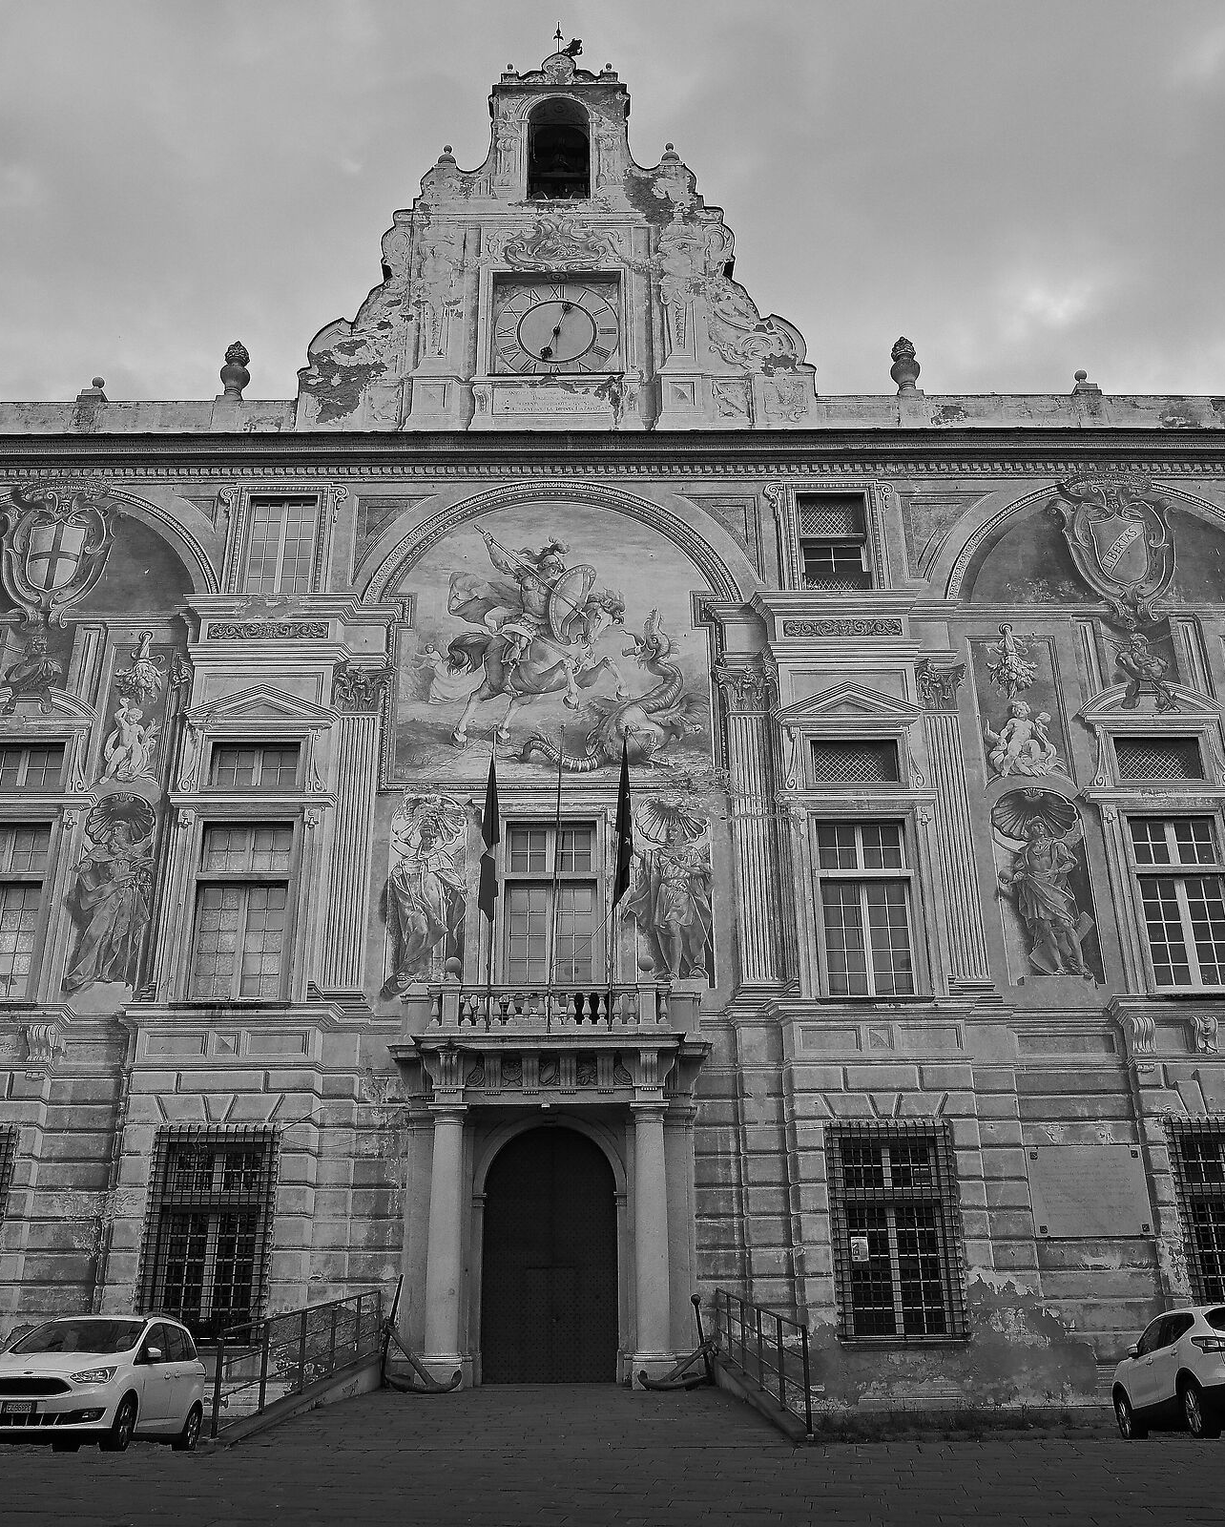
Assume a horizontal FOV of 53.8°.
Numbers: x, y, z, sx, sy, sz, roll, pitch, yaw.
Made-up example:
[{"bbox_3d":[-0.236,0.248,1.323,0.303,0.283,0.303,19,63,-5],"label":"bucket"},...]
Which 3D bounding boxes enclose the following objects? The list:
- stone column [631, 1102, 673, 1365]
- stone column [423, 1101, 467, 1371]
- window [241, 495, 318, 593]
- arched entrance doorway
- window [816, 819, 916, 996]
[{"bbox_3d":[0.650,7.830,20.349,0.630,4.124,0.600,0,-21,0],"label":"stone column"},{"bbox_3d":[-2.475,7.104,18.010,0.650,3.909,0.650,0,-21,0],"label":"stone column"},{"bbox_3d":[-7.425,-4.905,27.047,1.499,2.494,0.200,0,-21,-1],"label":"window"},{"bbox_3d":[-0.965,7.516,18.661,2.103,3.662,0.400,0,-21,0],"label":"arched entrance doorway"},{"bbox_3d":[4.831,2.760,23.102,1.681,3.440,0.250,0,-21,0],"label":"window"}]

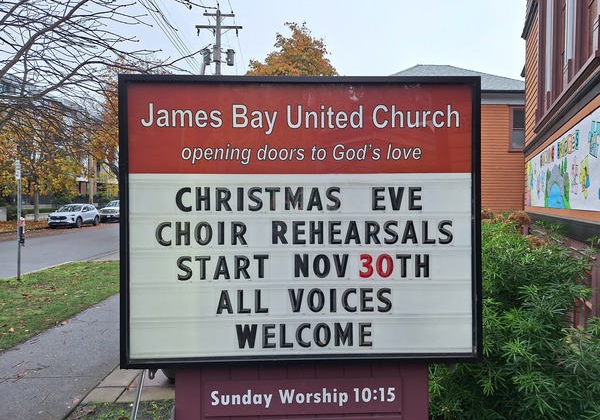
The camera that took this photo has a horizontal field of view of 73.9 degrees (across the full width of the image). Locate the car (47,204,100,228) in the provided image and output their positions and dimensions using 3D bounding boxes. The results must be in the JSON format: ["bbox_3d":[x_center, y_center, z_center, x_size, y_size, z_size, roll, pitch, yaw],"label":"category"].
[{"bbox_3d":[-16.070,0.380,28.630,1.880,1.680,4.585,0,1,-3],"label":"car"}]

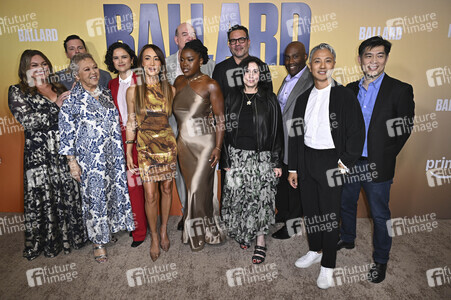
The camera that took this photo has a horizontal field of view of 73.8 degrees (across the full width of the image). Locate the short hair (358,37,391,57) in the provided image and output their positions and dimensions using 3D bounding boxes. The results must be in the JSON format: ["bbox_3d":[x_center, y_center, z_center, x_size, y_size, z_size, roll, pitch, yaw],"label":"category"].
[{"bbox_3d":[1.010,-0.686,2.031,0.200,0.150,0.220,6,13,24],"label":"short hair"}]

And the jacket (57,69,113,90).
[{"bbox_3d":[-1.286,-0.323,2.702,0.530,0.770,0.310,-3,14,-14],"label":"jacket"}]

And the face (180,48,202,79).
[{"bbox_3d":[-0.262,-0.656,2.278,0.160,0.220,0.150,7,16,29],"label":"face"}]

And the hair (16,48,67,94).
[{"bbox_3d":[-1.447,-0.602,2.375,0.330,0.340,0.250,-7,16,-26],"label":"hair"}]

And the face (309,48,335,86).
[{"bbox_3d":[0.623,-0.539,1.929,0.165,0.230,0.150,3,14,16],"label":"face"}]

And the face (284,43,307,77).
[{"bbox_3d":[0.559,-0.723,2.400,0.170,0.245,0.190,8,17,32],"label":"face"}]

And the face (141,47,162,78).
[{"bbox_3d":[-0.550,-0.658,2.246,0.160,0.225,0.150,-3,14,-11],"label":"face"}]

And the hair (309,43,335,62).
[{"bbox_3d":[0.668,-0.665,2.070,0.175,0.165,0.200,3,13,14],"label":"hair"}]

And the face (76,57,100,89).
[{"bbox_3d":[-1.016,-0.552,2.212,0.165,0.220,0.160,10,17,36],"label":"face"}]

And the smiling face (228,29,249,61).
[{"bbox_3d":[0.113,-0.850,2.426,0.175,0.240,0.170,1,12,4],"label":"smiling face"}]

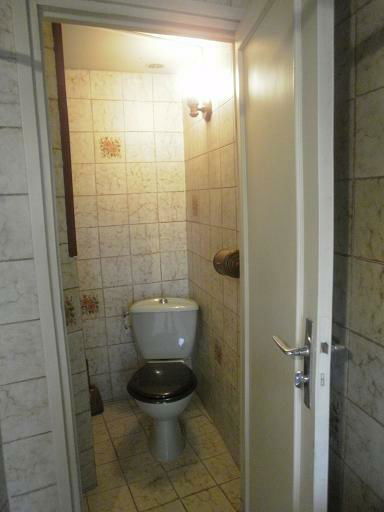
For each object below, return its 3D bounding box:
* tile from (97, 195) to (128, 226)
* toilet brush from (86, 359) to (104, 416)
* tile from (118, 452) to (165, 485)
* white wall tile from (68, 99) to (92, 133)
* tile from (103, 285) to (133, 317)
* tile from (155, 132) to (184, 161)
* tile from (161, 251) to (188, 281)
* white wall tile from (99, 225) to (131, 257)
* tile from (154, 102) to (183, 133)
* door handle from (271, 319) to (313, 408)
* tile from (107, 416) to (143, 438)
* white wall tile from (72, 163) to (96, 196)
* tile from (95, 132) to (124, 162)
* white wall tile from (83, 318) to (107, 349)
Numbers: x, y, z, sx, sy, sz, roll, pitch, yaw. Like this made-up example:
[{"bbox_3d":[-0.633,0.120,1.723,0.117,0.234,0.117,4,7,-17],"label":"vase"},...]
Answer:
[{"bbox_3d":[-0.511,-0.296,2.502,0.198,0.200,0.010,-5,8,-19],"label":"tile"},{"bbox_3d":[-0.647,0.843,2.510,0.120,0.370,0.120,-4,8,-15],"label":"toilet brush"},{"bbox_3d":[-0.257,1.090,1.988,0.198,0.010,0.198,-5,8,-22],"label":"tile"},{"bbox_3d":[-0.711,-0.865,2.355,0.197,0.199,0.010,-4,9,-15],"label":"white wall tile"},{"bbox_3d":[-0.492,0.304,2.619,0.198,0.203,0.010,-4,8,-17],"label":"tile"},{"bbox_3d":[-0.145,-0.716,2.535,0.197,0.199,0.010,-4,9,-15],"label":"tile"},{"bbox_3d":[-0.120,0.070,2.663,0.190,0.200,0.010,-4,8,-15],"label":"tile"},{"bbox_3d":[-0.505,-0.097,2.563,0.198,0.203,0.010,-4,8,-17],"label":"white wall tile"},{"bbox_3d":[-0.157,-0.910,2.532,0.190,0.200,0.010,-4,8,-15],"label":"tile"},{"bbox_3d":[0.251,0.257,0.988,0.060,0.234,0.125,-3,8,-7],"label":"door handle"},{"bbox_3d":[-0.416,1.062,2.365,0.197,0.010,0.197,-5,9,-23],"label":"tile"},{"bbox_3d":[-0.690,-0.484,2.456,0.158,0.203,0.010,-4,8,-17],"label":"white wall tile"},{"bbox_3d":[-0.520,-0.687,2.431,0.197,0.199,0.010,-4,9,-15],"label":"tile"},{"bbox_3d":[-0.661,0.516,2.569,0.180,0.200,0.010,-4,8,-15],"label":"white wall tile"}]

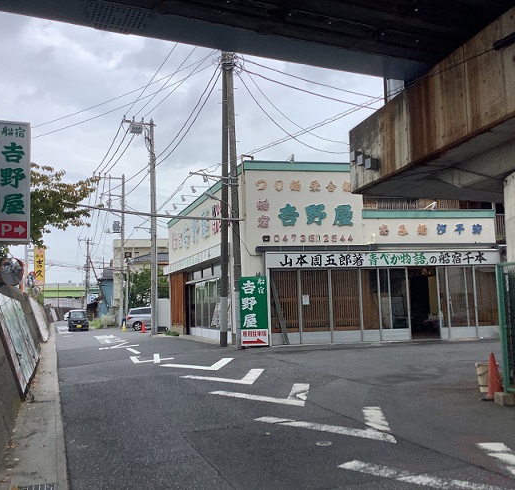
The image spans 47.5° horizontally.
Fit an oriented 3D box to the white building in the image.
[{"bbox_3d":[2.079,0.907,25.822,9.400,6.040,13.200,0,-6,-12],"label":"white building"}]

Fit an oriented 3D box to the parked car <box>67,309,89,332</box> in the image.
[{"bbox_3d":[-13.758,5.745,44.866,1.475,1.630,3.395,1,-6,-20],"label":"parked car"}]

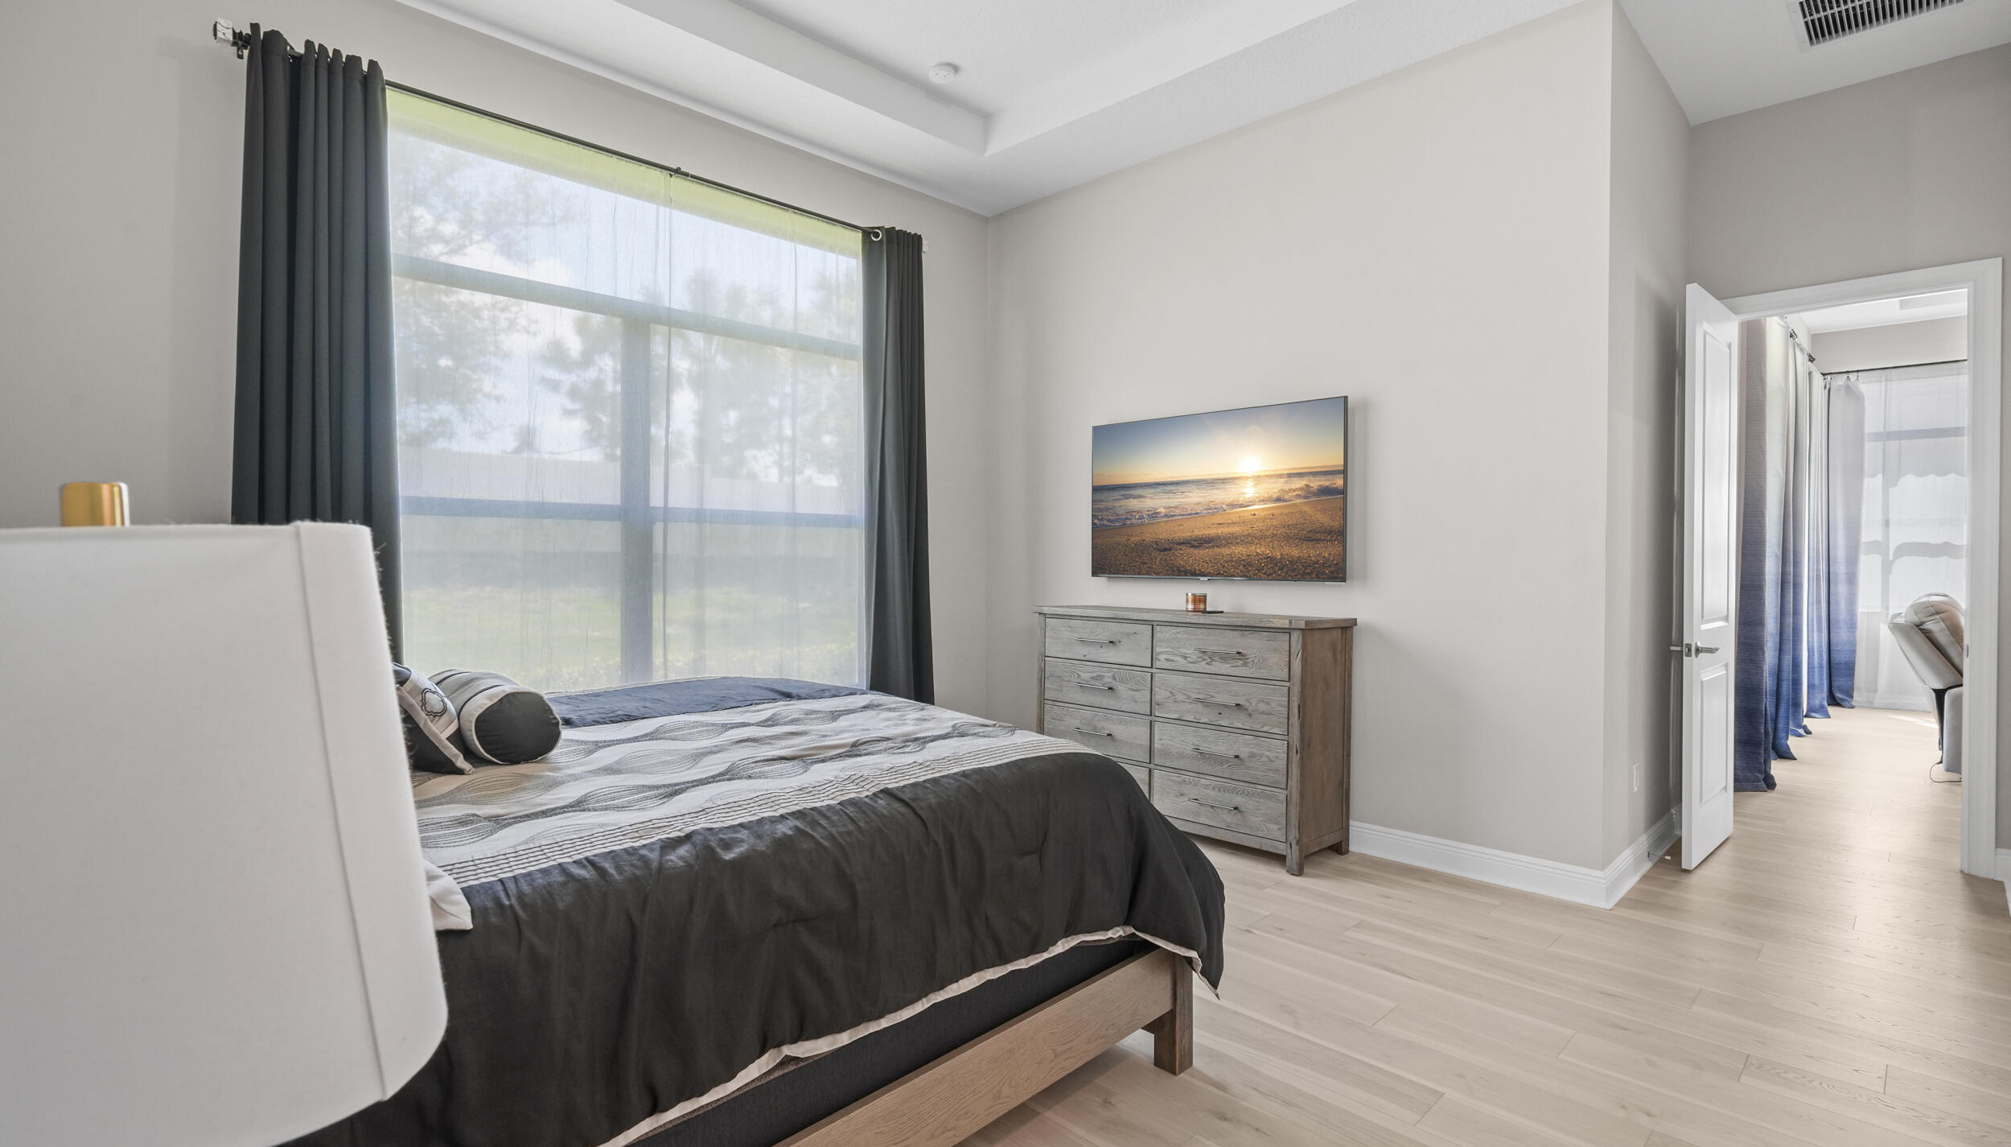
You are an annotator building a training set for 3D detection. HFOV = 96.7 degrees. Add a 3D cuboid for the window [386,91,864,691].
[{"bbox_3d":[-1.650,-0.591,4.085,2.425,2.522,0.123,-1,1,-45],"label":"window"}]

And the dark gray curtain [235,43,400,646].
[{"bbox_3d":[-2.373,-0.271,3.102,0.455,2.983,0.137,-1,1,-45],"label":"dark gray curtain"}]

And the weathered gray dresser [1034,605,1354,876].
[{"bbox_3d":[0.845,0.716,4.307,0.468,1.011,1.521,-1,1,-45],"label":"weathered gray dresser"}]

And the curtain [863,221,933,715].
[{"bbox_3d":[-0.587,-0.318,4.868,0.468,3.016,0.137,-1,1,-45],"label":"curtain"}]

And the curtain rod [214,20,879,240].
[{"bbox_3d":[-1.521,-1.771,3.952,2.958,0.078,0.123,-1,1,-45],"label":"curtain rod"}]

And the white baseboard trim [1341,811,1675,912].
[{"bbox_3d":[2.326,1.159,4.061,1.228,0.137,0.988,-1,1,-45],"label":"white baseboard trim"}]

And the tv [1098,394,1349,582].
[{"bbox_3d":[1.001,-0.381,4.440,0.059,0.822,1.425,-1,1,-45],"label":"tv"}]

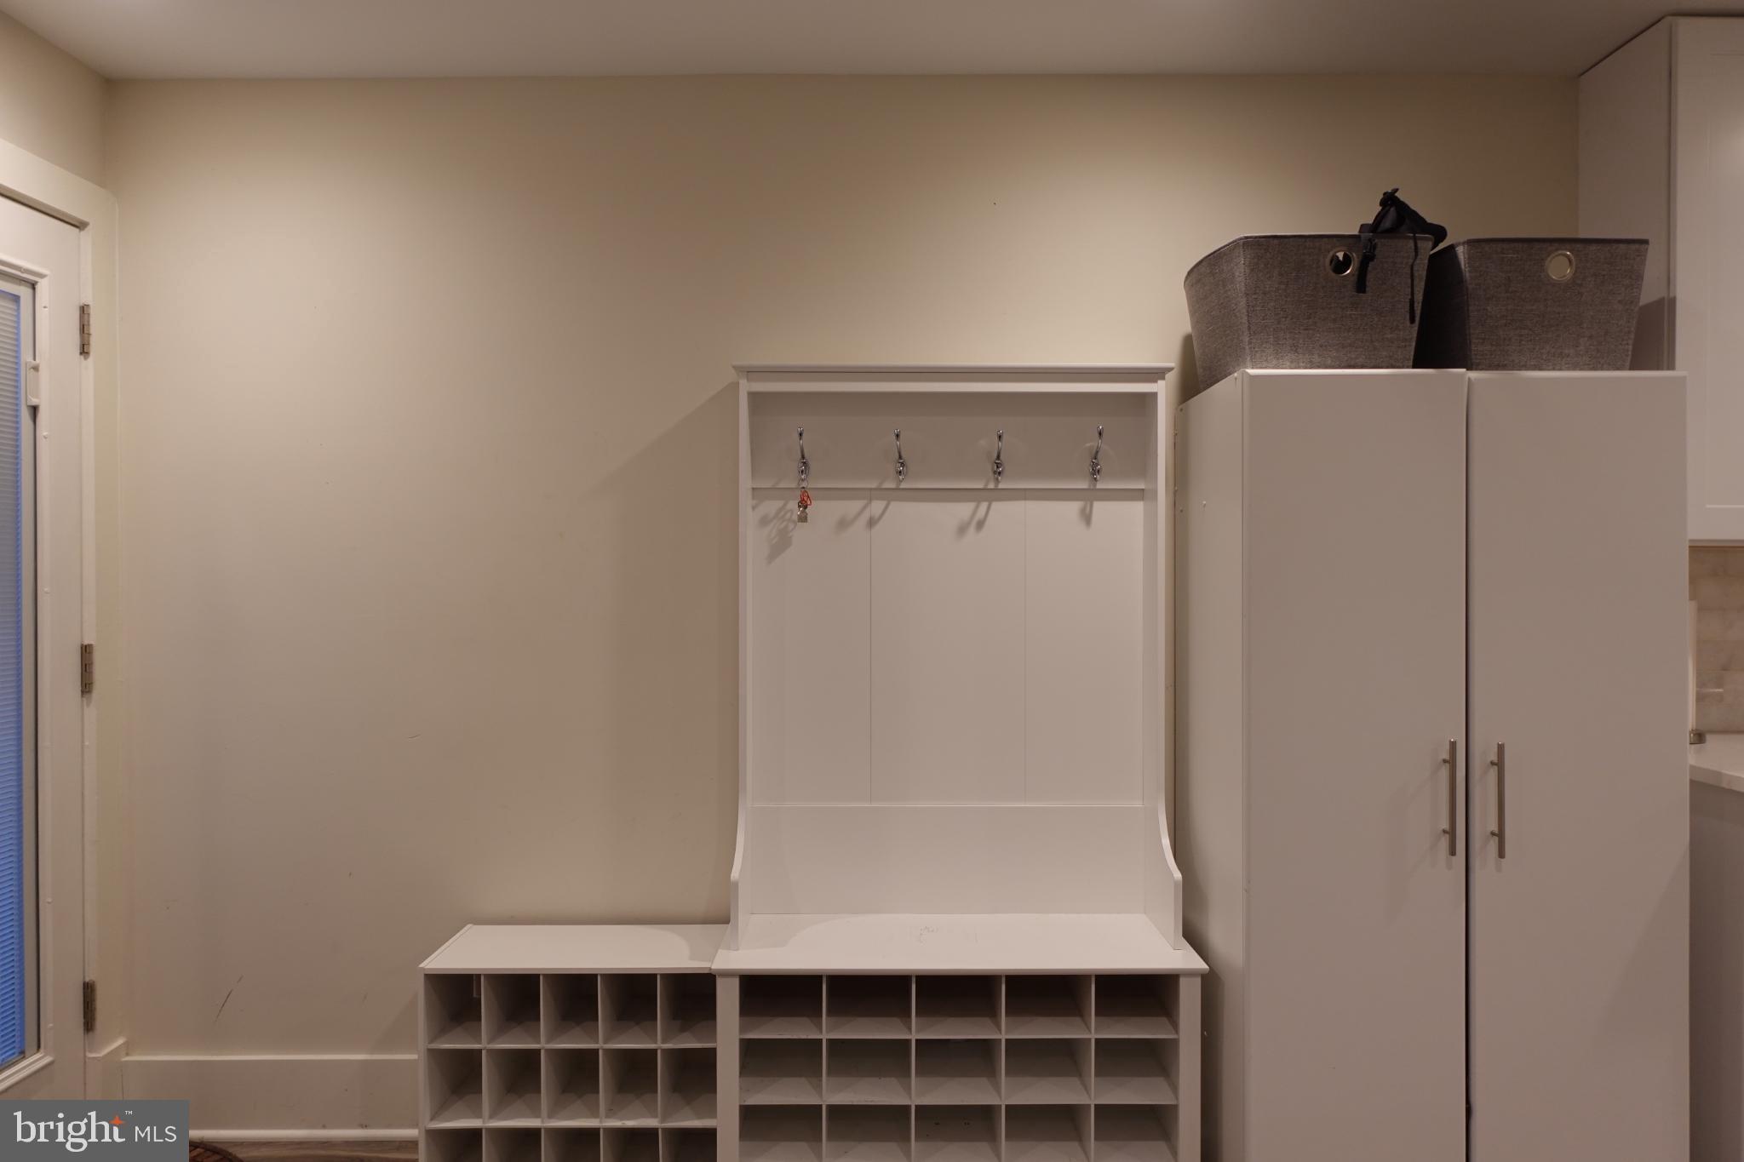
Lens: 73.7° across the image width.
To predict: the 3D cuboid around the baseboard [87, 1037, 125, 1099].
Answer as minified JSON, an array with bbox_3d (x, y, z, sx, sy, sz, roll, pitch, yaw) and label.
[{"bbox_3d":[-1.724,1.165,2.617,0.045,0.235,0.110,0,0,0],"label":"baseboard"}]

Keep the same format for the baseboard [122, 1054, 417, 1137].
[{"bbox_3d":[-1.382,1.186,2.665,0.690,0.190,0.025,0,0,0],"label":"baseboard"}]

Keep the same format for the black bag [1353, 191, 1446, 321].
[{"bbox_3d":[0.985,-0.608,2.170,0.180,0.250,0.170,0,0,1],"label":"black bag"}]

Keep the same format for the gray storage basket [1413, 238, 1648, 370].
[{"bbox_3d":[1.350,-0.536,2.475,0.365,0.274,0.380,0,0,0],"label":"gray storage basket"}]

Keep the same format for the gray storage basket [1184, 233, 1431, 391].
[{"bbox_3d":[0.902,-0.537,2.450,0.374,0.274,0.385,0,0,0],"label":"gray storage basket"}]

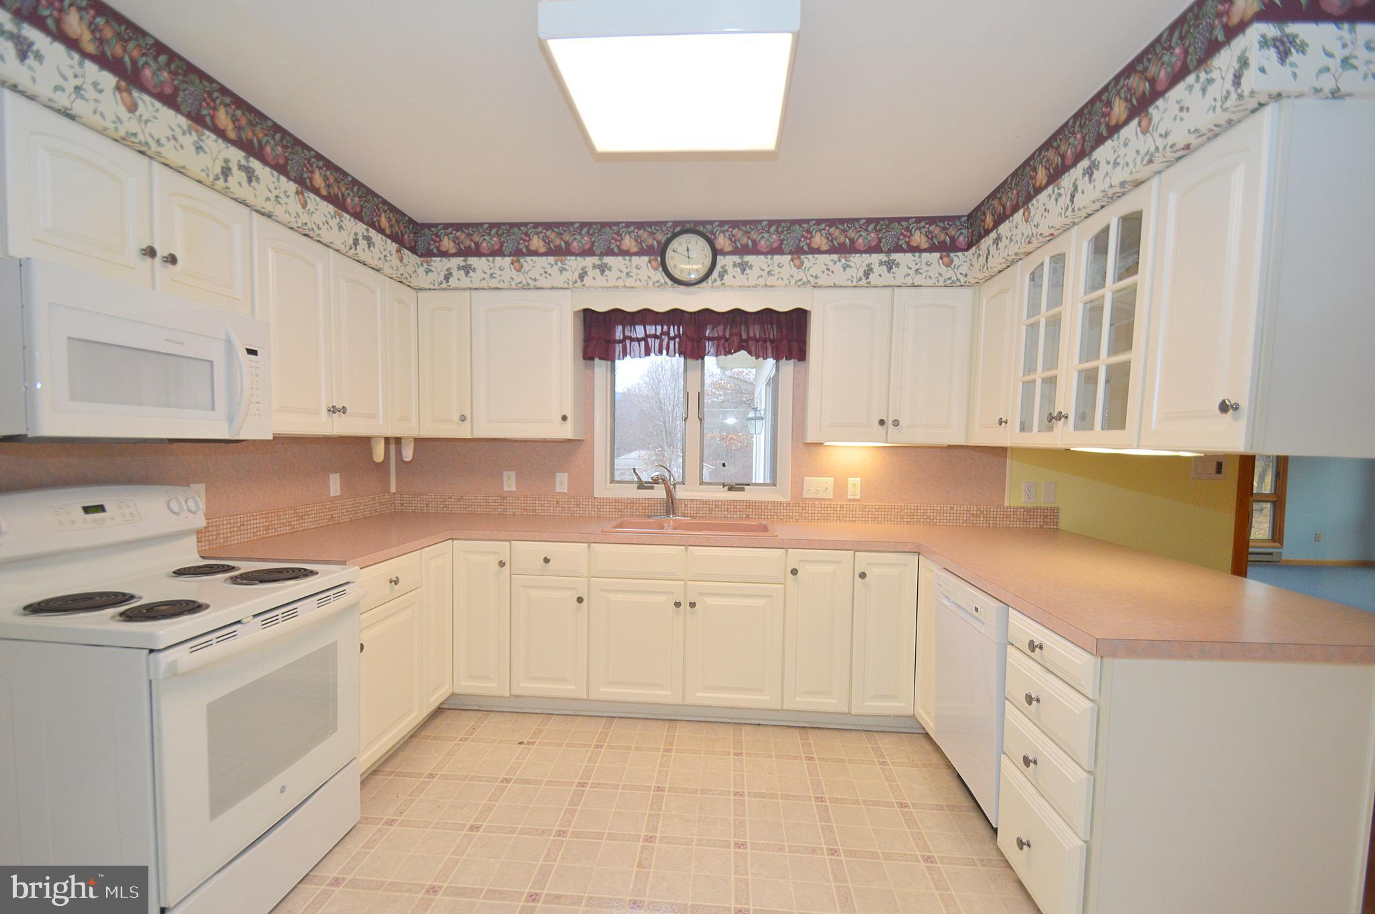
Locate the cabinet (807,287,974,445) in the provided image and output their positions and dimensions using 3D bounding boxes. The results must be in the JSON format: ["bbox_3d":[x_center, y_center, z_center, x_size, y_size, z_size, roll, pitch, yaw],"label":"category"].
[{"bbox_3d":[1.019,-0.455,2.991,0.770,0.771,0.300,1,2,4],"label":"cabinet"}]

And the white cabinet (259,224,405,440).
[{"bbox_3d":[-1.617,-0.478,2.406,0.300,0.771,0.805,1,2,4],"label":"white cabinet"}]

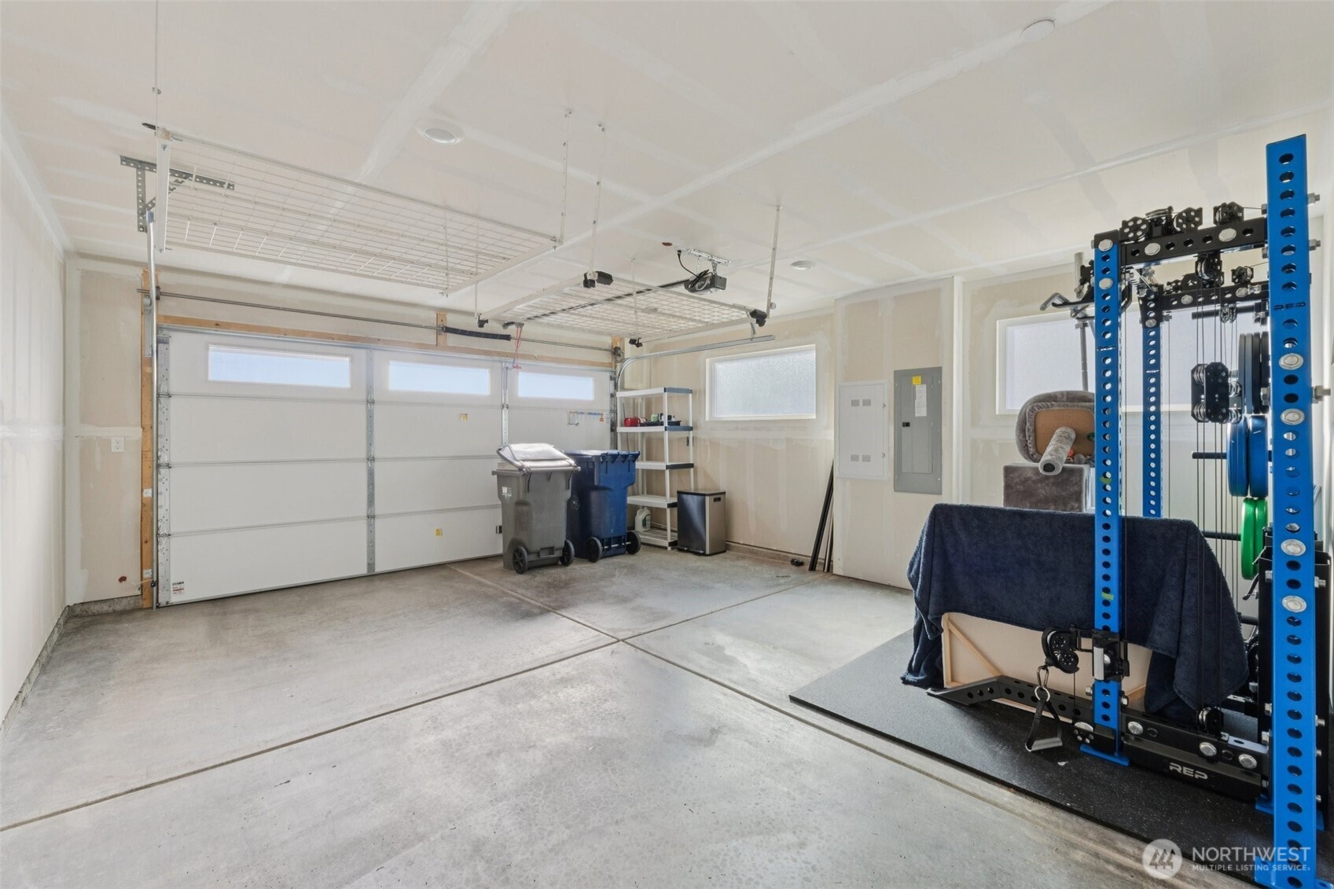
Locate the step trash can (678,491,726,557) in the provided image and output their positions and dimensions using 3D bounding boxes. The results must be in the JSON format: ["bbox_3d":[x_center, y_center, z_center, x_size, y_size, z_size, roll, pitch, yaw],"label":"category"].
[{"bbox_3d":[0.397,0.879,6.341,0.340,0.670,0.440,-1,0,-41],"label":"step trash can"}]

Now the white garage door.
[{"bbox_3d":[-2.357,0.158,5.703,4.250,2.160,0.080,-1,0,-41],"label":"white garage door"}]

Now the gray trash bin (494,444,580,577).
[{"bbox_3d":[-1.334,0.632,5.657,0.600,1.200,0.710,-1,0,-41],"label":"gray trash bin"}]

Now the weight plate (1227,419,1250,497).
[{"bbox_3d":[3.182,0.073,3.095,0.450,0.450,0.058,-1,0,-41],"label":"weight plate"}]

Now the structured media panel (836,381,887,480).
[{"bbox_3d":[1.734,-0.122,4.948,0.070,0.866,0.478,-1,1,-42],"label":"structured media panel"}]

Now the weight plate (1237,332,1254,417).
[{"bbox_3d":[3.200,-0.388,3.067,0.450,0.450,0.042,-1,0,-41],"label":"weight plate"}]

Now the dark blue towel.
[{"bbox_3d":[1.736,0.743,2.501,0.400,0.870,1.190,-1,0,-41],"label":"dark blue towel"}]

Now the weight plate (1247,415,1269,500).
[{"bbox_3d":[3.232,0.067,3.037,0.450,0.450,0.058,-1,0,-41],"label":"weight plate"}]

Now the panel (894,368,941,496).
[{"bbox_3d":[2.040,-0.106,4.556,0.050,1.010,0.390,-1,0,-41],"label":"panel"}]

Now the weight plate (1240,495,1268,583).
[{"bbox_3d":[3.227,0.518,3.050,0.450,0.450,0.070,-1,0,-41],"label":"weight plate"}]

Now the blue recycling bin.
[{"bbox_3d":[-0.733,0.654,6.148,0.700,1.140,0.630,0,0,42],"label":"blue recycling bin"}]

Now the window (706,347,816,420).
[{"bbox_3d":[0.988,-0.620,5.969,0.100,0.720,1.470,-1,0,-41],"label":"window"}]

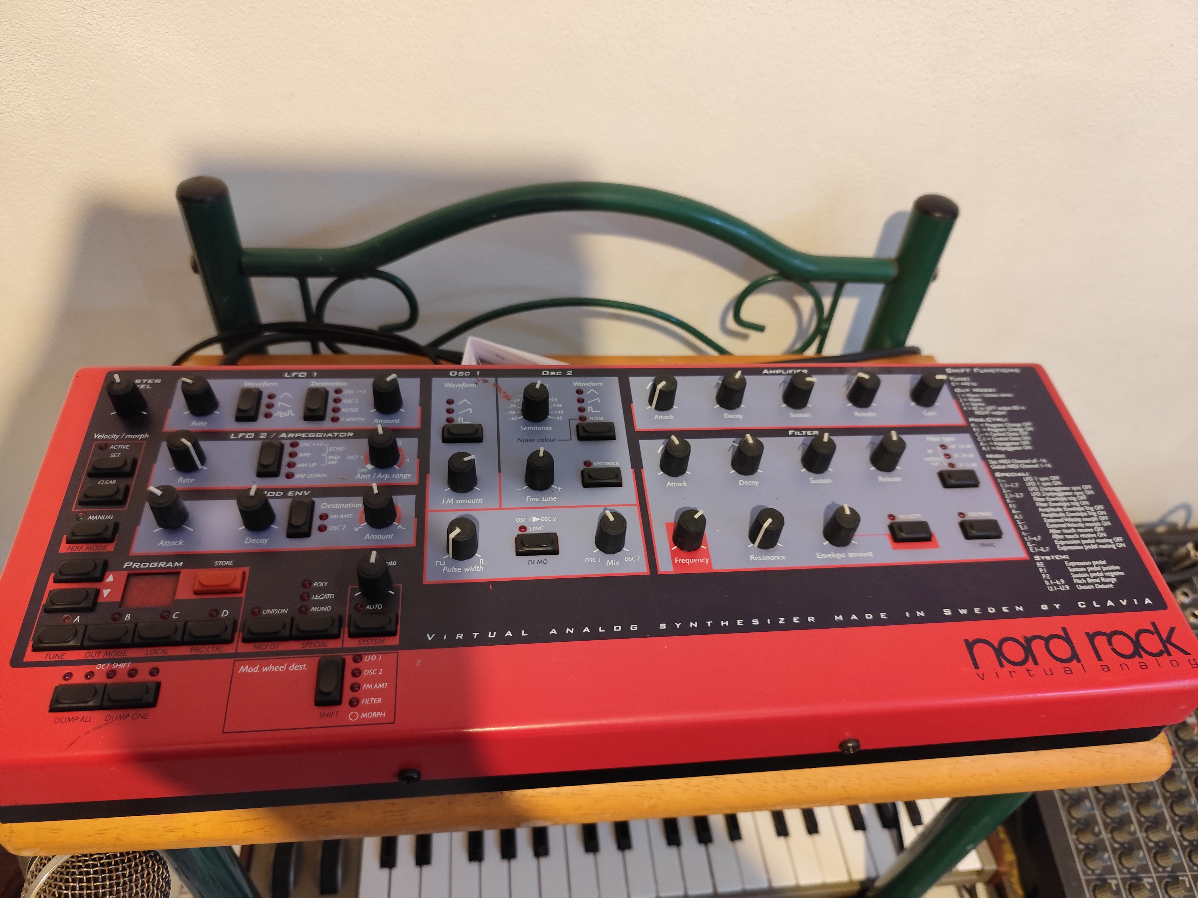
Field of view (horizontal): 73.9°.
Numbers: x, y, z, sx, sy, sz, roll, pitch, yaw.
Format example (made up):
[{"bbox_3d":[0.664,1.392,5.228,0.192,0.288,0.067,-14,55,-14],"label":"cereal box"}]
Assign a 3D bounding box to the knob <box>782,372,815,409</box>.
[{"bbox_3d":[0.090,-0.026,0.356,0.012,0.013,0.011,-4,55,-10],"label":"knob"}]

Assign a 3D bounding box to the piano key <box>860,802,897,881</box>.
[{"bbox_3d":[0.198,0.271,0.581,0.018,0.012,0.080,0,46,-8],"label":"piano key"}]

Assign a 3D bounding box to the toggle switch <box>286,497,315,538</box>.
[{"bbox_3d":[-0.111,0.025,0.295,0.008,0.004,0.016,-1,55,-8],"label":"toggle switch"}]

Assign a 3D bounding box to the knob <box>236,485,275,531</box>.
[{"bbox_3d":[-0.125,0.022,0.290,0.012,0.013,0.012,4,54,-5],"label":"knob"}]

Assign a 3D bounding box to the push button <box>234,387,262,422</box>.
[{"bbox_3d":[-0.146,-0.019,0.332,0.009,0.004,0.016,-1,55,-8],"label":"push button"}]

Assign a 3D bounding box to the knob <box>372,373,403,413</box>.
[{"bbox_3d":[-0.087,-0.023,0.328,0.012,0.013,0.012,3,54,-5],"label":"knob"}]

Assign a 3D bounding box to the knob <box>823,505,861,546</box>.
[{"bbox_3d":[0.099,0.031,0.322,0.012,0.014,0.012,1,54,-6],"label":"knob"}]

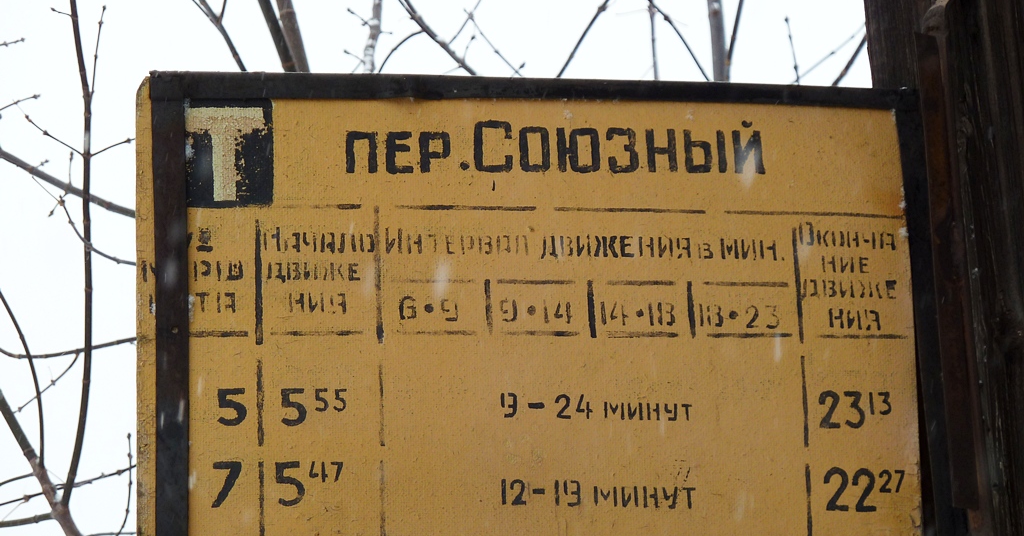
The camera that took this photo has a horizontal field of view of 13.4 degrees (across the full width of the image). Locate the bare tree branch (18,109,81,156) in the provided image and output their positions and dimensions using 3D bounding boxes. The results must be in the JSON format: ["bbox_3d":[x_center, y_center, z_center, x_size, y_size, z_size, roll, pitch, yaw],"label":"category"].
[{"bbox_3d":[-0.564,-0.165,5.300,0.076,0.052,0.038,-1,-11,0],"label":"bare tree branch"}]

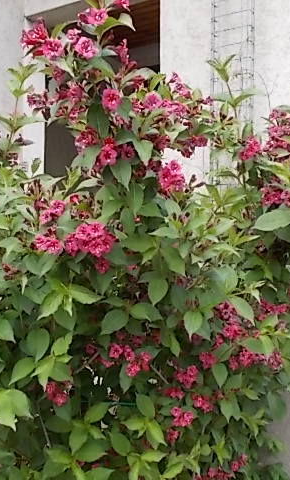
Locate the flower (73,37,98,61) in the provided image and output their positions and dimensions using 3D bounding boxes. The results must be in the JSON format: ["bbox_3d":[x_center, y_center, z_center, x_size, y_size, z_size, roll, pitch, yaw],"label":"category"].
[{"bbox_3d":[-0.153,-0.494,1.430,0.059,0.059,0.045,0,0,-13],"label":"flower"}]

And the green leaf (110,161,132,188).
[{"bbox_3d":[-0.056,-0.164,1.380,0.050,0.096,0.016,-14,-24,-9],"label":"green leaf"}]

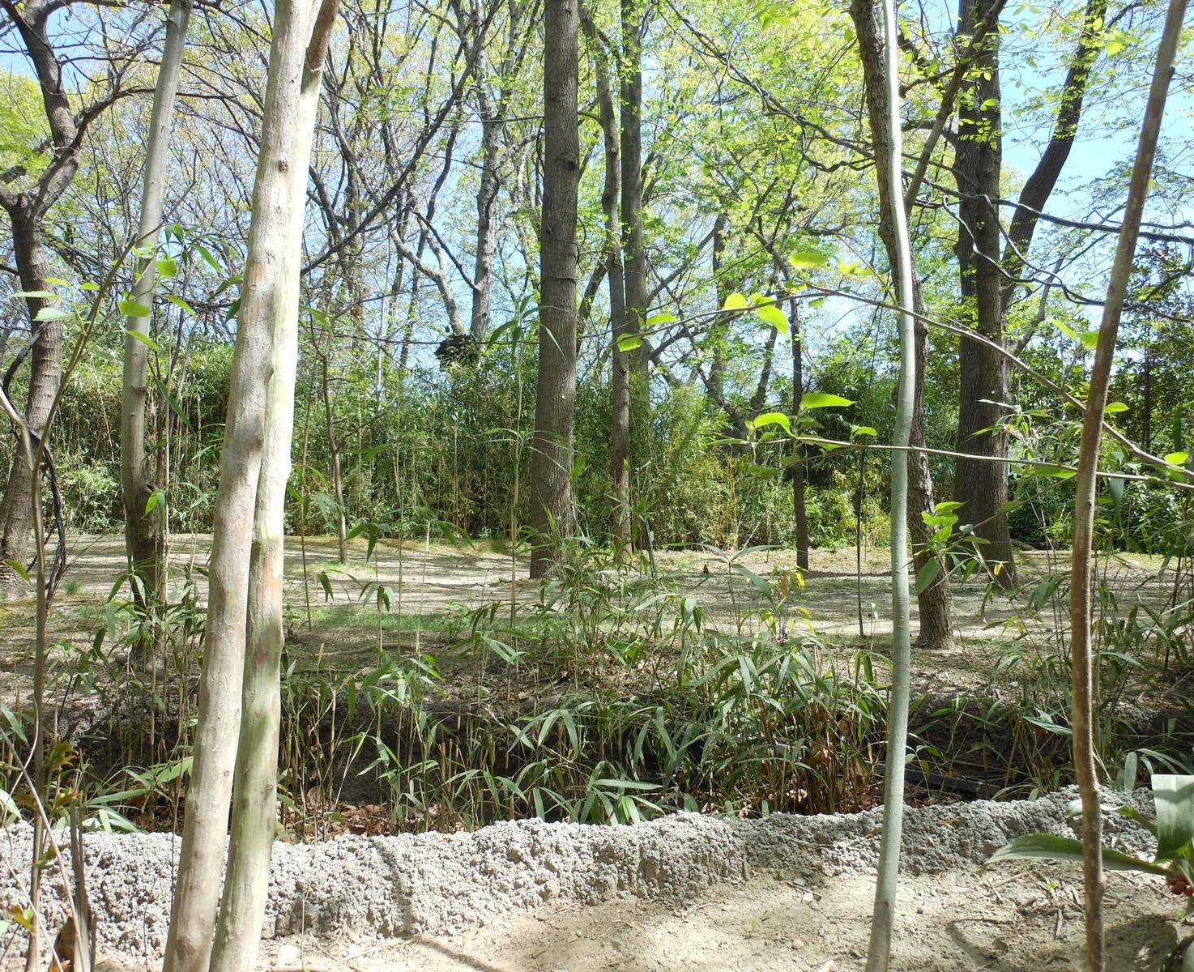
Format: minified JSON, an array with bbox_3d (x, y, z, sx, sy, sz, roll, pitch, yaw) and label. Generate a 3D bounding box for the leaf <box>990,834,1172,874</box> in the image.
[{"bbox_3d":[0.687,0.527,1.500,0.260,0.058,0.060,0,-1,0],"label":"leaf"}]

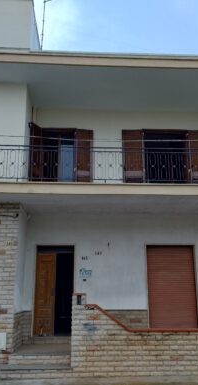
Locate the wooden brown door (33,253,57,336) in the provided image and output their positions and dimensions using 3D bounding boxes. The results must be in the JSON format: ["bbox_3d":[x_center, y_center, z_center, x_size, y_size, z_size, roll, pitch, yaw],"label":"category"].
[{"bbox_3d":[-1.443,2.737,9.970,0.545,2.161,0.060,1,-13,-3],"label":"wooden brown door"}]

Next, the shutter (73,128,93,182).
[{"bbox_3d":[-0.395,-0.718,10.493,0.497,2.265,0.050,2,-15,-9],"label":"shutter"}]

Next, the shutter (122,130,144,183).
[{"bbox_3d":[1.007,-0.762,10.727,0.592,2.268,0.060,1,-13,-3],"label":"shutter"}]

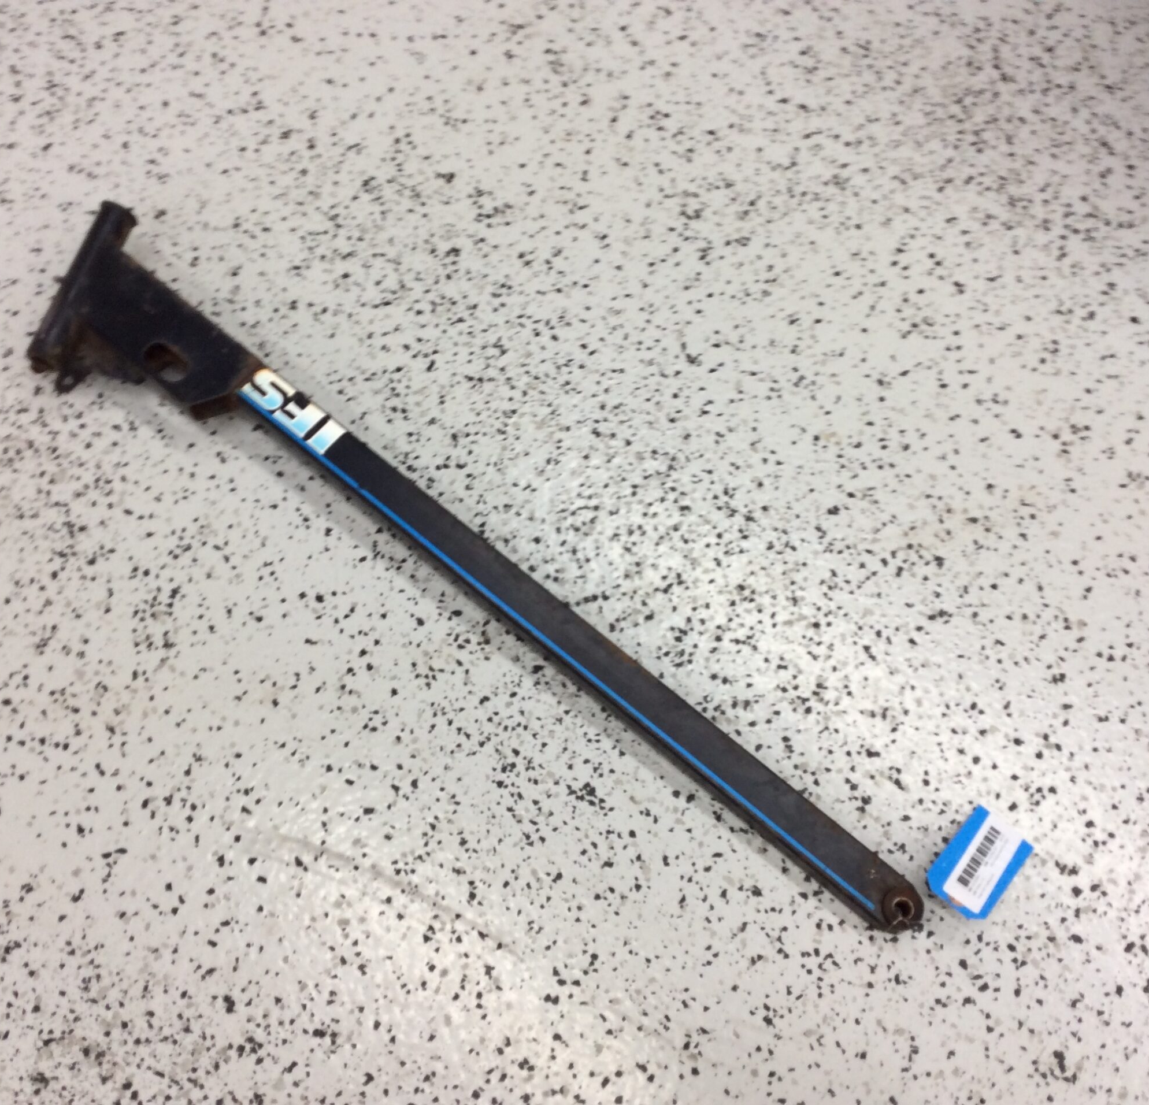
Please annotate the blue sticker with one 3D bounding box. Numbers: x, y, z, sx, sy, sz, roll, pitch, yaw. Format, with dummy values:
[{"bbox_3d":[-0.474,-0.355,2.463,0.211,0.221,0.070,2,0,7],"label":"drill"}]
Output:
[{"bbox_3d":[0.249,0.192,0.840,0.044,0.002,0.063,35,73,10],"label":"blue sticker"}]

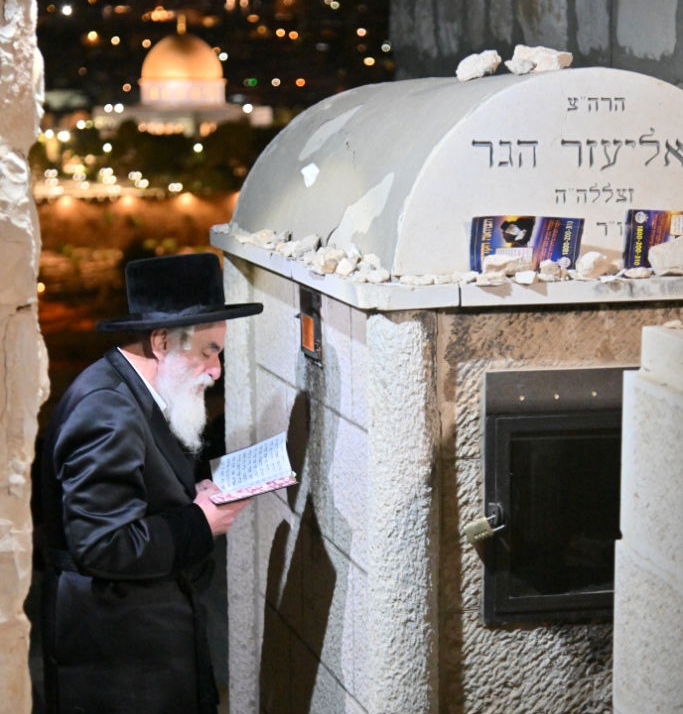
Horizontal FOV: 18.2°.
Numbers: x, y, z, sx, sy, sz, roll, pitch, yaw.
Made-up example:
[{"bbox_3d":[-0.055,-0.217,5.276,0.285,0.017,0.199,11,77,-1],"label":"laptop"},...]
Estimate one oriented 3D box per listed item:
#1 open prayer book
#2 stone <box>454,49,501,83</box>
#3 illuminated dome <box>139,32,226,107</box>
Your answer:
[{"bbox_3d":[-0.192,0.240,4.650,0.180,0.060,0.205,-16,22,-2],"label":"open prayer book"},{"bbox_3d":[0.312,-0.664,4.860,0.102,0.066,0.075,0,7,0],"label":"stone"},{"bbox_3d":[-43.361,-78.158,580.000,23.000,20.300,23.000,0,7,0],"label":"illuminated dome"}]

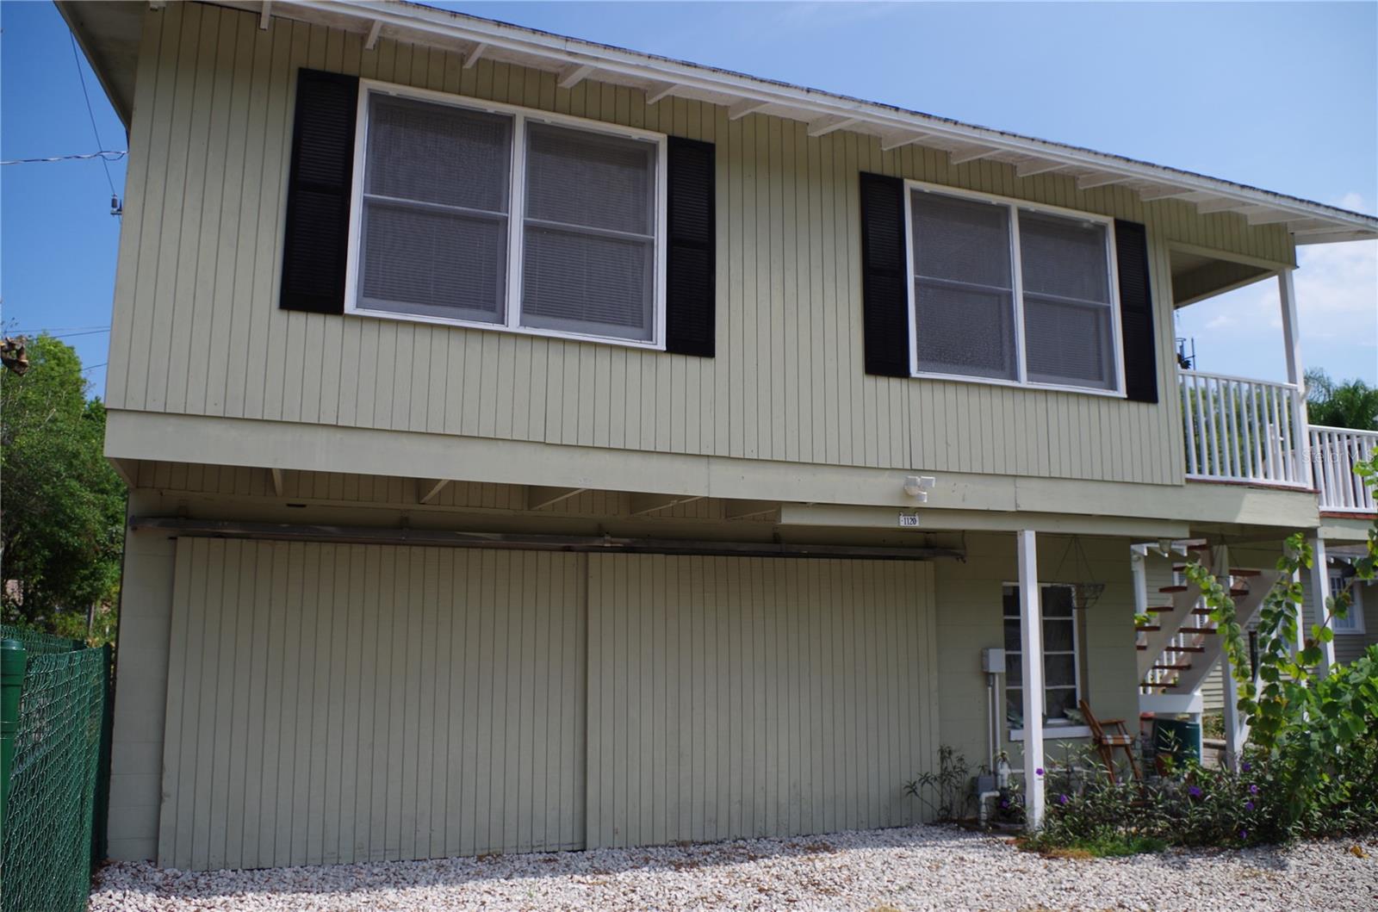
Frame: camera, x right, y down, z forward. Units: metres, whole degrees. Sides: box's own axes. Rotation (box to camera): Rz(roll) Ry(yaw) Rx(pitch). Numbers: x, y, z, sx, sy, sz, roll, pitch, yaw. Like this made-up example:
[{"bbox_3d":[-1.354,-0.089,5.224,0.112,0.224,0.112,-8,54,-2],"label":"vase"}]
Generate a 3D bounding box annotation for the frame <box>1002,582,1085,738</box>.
[{"bbox_3d":[3.197,1.835,9.324,0.859,1.379,0.110,4,-10,-20],"label":"frame"}]

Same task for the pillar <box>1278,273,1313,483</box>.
[{"bbox_3d":[5.254,-0.683,8.963,0.092,1.949,0.092,4,-10,-20],"label":"pillar"}]

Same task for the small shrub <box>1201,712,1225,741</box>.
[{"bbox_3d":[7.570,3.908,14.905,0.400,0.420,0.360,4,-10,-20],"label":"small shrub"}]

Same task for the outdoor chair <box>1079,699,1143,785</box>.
[{"bbox_3d":[3.582,2.506,8.745,0.500,0.870,0.480,-3,-10,22],"label":"outdoor chair"}]

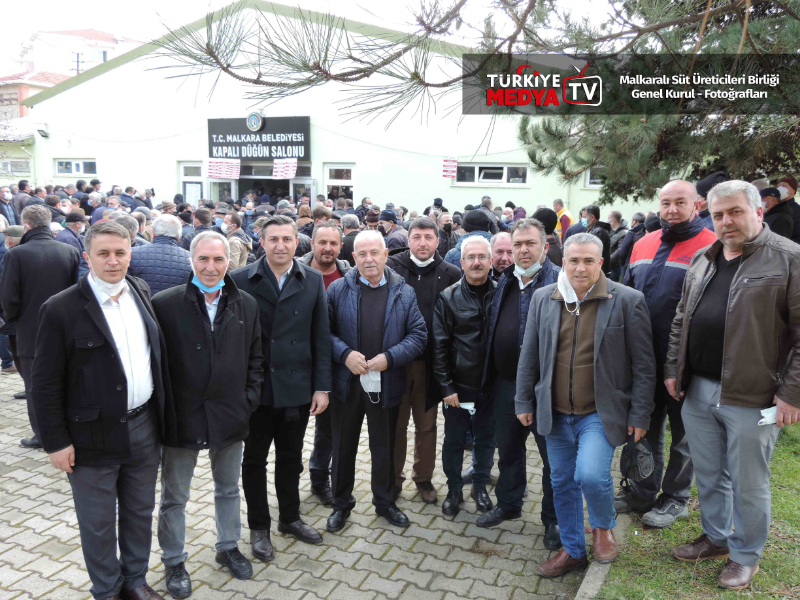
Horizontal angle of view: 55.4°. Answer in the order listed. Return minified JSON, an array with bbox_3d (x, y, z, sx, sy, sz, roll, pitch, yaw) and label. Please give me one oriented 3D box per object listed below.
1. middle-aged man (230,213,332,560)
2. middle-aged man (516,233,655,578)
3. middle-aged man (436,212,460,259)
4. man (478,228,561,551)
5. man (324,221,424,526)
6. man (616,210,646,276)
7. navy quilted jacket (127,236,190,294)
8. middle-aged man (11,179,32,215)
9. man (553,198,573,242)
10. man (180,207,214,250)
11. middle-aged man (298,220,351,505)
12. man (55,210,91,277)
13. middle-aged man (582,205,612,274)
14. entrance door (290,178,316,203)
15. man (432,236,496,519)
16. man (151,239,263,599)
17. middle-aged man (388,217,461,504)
[{"bbox_3d":[-0.618,0.448,3.911,0.530,1.764,0.380,-1,10,-11],"label":"middle-aged man"},{"bbox_3d":[0.918,0.526,3.815,0.640,1.714,0.420,5,10,21],"label":"middle-aged man"},{"bbox_3d":[0.526,-0.156,8.943,0.520,1.720,0.320,-3,10,-20],"label":"middle-aged man"},{"bbox_3d":[0.683,0.443,4.149,0.560,1.755,0.420,6,10,23],"label":"man"},{"bbox_3d":[-0.152,0.462,4.380,0.560,1.690,0.400,0,10,-5],"label":"man"},{"bbox_3d":[3.184,-0.340,10.443,0.330,1.720,0.520,9,13,40],"label":"man"},{"bbox_3d":[-1.566,-0.043,5.070,0.580,0.760,0.350,2,10,3],"label":"navy quilted jacket"},{"bbox_3d":[-5.756,-0.944,11.629,0.530,1.740,0.340,8,11,33],"label":"middle-aged man"},{"bbox_3d":[2.982,-1.001,14.144,0.320,1.730,0.500,6,11,30],"label":"man"},{"bbox_3d":[-2.030,-0.102,7.801,0.530,1.680,0.330,-2,10,-17],"label":"man"},{"bbox_3d":[-0.444,0.381,4.736,0.520,1.725,0.340,0,10,-3],"label":"middle-aged man"},{"bbox_3d":[-3.531,-0.103,8.342,0.340,1.710,0.520,-3,10,-21],"label":"man"},{"bbox_3d":[1.939,-0.059,7.487,0.360,1.740,0.520,3,10,11],"label":"middle-aged man"},{"bbox_3d":[-2.493,-2.051,19.674,0.880,2.100,0.080,6,11,29],"label":"entrance door"},{"bbox_3d":[0.425,0.444,4.475,0.520,1.633,0.360,1,10,0],"label":"man"},{"bbox_3d":[-0.937,0.542,3.711,0.530,1.735,0.370,-1,10,-9],"label":"man"},{"bbox_3d":[0.141,0.370,4.780,0.560,1.745,0.340,1,10,3],"label":"middle-aged man"}]

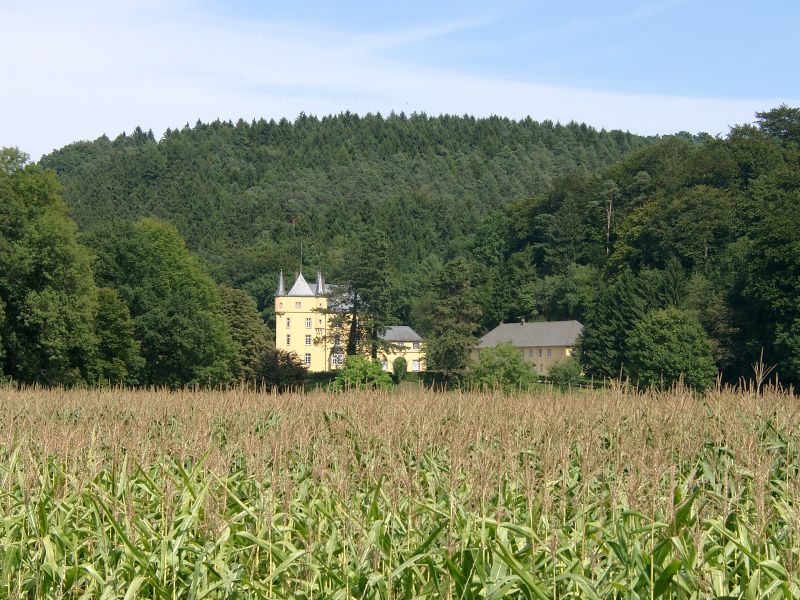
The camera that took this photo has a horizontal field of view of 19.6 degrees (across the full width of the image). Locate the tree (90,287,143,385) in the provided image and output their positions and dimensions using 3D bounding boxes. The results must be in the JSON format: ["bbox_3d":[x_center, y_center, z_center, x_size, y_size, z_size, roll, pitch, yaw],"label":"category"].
[{"bbox_3d":[-38.780,5.180,315.000,7.700,14.040,7.700,0,-2,0],"label":"tree"}]

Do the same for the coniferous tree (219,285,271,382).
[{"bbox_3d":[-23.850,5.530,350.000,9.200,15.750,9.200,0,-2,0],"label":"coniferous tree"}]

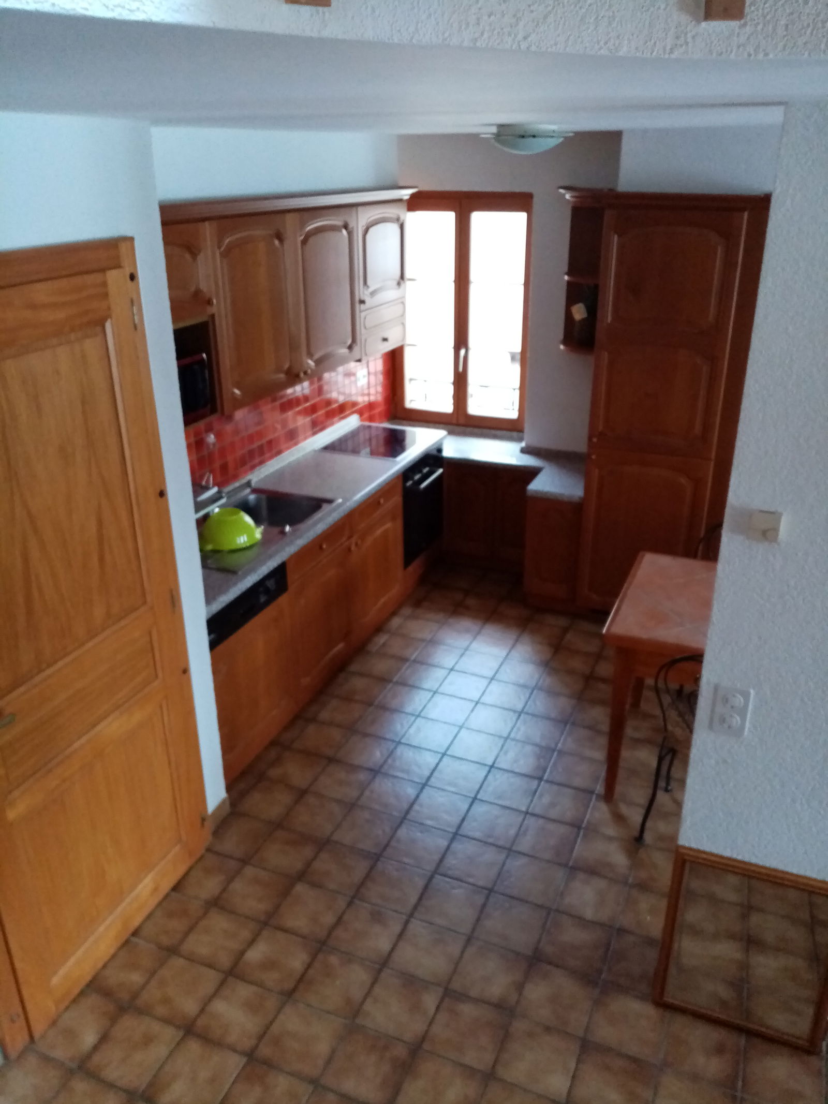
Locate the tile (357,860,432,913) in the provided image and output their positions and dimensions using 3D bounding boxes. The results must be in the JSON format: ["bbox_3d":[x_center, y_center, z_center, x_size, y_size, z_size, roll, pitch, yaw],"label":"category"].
[{"bbox_3d":[-0.067,1.151,2.864,0.200,0.010,0.200,9,25,22],"label":"tile"}]

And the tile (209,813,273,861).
[{"bbox_3d":[-0.642,1.057,3.100,0.200,0.010,0.200,9,25,22],"label":"tile"}]

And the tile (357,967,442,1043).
[{"bbox_3d":[-0.039,1.328,2.413,0.199,0.012,0.199,10,26,21],"label":"tile"}]

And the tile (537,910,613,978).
[{"bbox_3d":[0.511,1.242,2.625,0.195,0.014,0.195,9,26,22],"label":"tile"}]

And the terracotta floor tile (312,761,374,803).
[{"bbox_3d":[-0.287,0.934,3.382,0.196,0.010,0.196,9,26,22],"label":"terracotta floor tile"}]

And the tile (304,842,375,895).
[{"bbox_3d":[-0.259,1.116,2.918,0.199,0.012,0.199,10,26,21],"label":"tile"}]

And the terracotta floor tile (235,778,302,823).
[{"bbox_3d":[-0.569,0.978,3.250,0.195,0.014,0.195,9,26,22],"label":"terracotta floor tile"}]

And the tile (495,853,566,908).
[{"bbox_3d":[0.412,1.164,2.946,0.197,0.010,0.197,9,26,22],"label":"tile"}]

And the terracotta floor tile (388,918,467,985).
[{"bbox_3d":[0.041,1.266,2.621,0.196,0.010,0.196,9,26,22],"label":"terracotta floor tile"}]

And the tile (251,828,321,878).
[{"bbox_3d":[-0.455,1.091,3.031,0.196,0.010,0.196,9,26,22],"label":"tile"}]

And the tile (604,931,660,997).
[{"bbox_3d":[0.706,1.275,2.556,0.200,0.010,0.200,9,25,22],"label":"tile"}]

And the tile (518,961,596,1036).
[{"bbox_3d":[0.427,1.320,2.458,0.200,0.010,0.200,9,25,22],"label":"tile"}]

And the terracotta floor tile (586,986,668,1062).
[{"bbox_3d":[0.611,1.351,2.373,0.195,0.014,0.195,9,26,22],"label":"terracotta floor tile"}]

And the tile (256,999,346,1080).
[{"bbox_3d":[-0.317,1.374,2.339,0.195,0.014,0.195,9,26,22],"label":"tile"}]

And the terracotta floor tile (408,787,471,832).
[{"bbox_3d":[0.100,0.998,3.225,0.196,0.010,0.196,9,26,22],"label":"terracotta floor tile"}]

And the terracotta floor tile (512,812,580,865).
[{"bbox_3d":[0.489,1.058,3.041,0.199,0.012,0.199,10,26,21],"label":"terracotta floor tile"}]

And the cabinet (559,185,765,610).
[{"bbox_3d":[1.195,-0.703,4.304,0.980,2.211,0.618,10,26,21],"label":"cabinet"}]

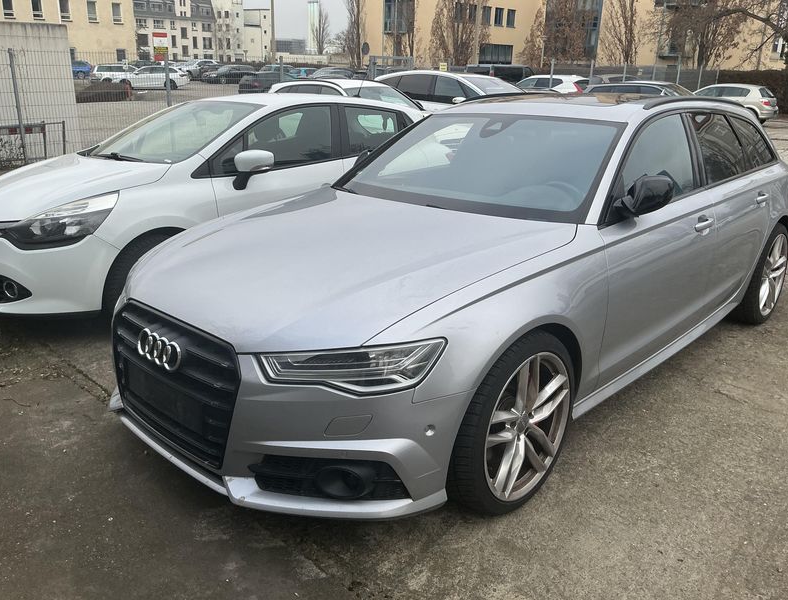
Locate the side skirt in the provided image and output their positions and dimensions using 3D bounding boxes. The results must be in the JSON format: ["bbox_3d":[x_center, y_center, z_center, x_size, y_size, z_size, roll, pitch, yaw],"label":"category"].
[{"bbox_3d":[1.410,0.229,3.318,0.100,0.120,2.020,17,24,42],"label":"side skirt"}]

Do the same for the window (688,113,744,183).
[{"bbox_3d":[1.841,-0.867,3.643,0.740,0.390,0.050,-17,-5,-43],"label":"window"}]

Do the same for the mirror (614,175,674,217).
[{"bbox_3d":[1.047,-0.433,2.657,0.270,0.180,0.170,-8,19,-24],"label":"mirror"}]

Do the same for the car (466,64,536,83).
[{"bbox_3d":[6.410,-12.446,37.200,1.900,1.950,4.950,18,24,41],"label":"car"}]

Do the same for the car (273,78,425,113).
[{"bbox_3d":[-0.721,-3.307,12.025,1.800,1.500,4.350,-16,25,-42],"label":"car"}]

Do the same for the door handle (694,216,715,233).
[{"bbox_3d":[1.518,-0.369,3.160,0.060,0.050,0.235,17,24,42],"label":"door handle"}]

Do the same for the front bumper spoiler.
[{"bbox_3d":[-0.640,0.512,2.512,1.780,0.170,0.530,17,24,42],"label":"front bumper spoiler"}]

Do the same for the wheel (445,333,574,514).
[{"bbox_3d":[0.404,0.426,2.388,0.265,0.680,0.685,17,24,42],"label":"wheel"}]

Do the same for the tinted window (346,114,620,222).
[{"bbox_3d":[0.403,-0.739,3.250,1.460,0.110,0.820,16,54,42],"label":"tinted window"}]

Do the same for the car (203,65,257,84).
[{"bbox_3d":[-12.817,-18.057,52.000,1.820,1.460,4.650,18,24,41],"label":"car"}]

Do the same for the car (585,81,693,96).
[{"bbox_3d":[8.151,-6.107,20.404,4.650,1.470,1.820,18,24,41],"label":"car"}]

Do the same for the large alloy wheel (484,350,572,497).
[{"bbox_3d":[0.415,0.432,2.378,0.220,0.550,0.550,17,24,42],"label":"large alloy wheel"}]

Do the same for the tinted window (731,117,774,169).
[{"bbox_3d":[2.276,-0.987,4.108,0.050,0.360,0.700,-26,-4,42],"label":"tinted window"}]

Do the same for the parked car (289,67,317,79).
[{"bbox_3d":[-6.503,-15.917,46.500,1.750,1.470,4.200,18,24,41],"label":"parked car"}]

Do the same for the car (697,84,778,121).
[{"bbox_3d":[12.870,-7.828,25.717,4.250,1.460,1.760,17,24,40],"label":"car"}]

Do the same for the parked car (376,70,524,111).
[{"bbox_3d":[1.367,-3.867,13.120,4.500,1.460,1.800,17,24,39],"label":"parked car"}]

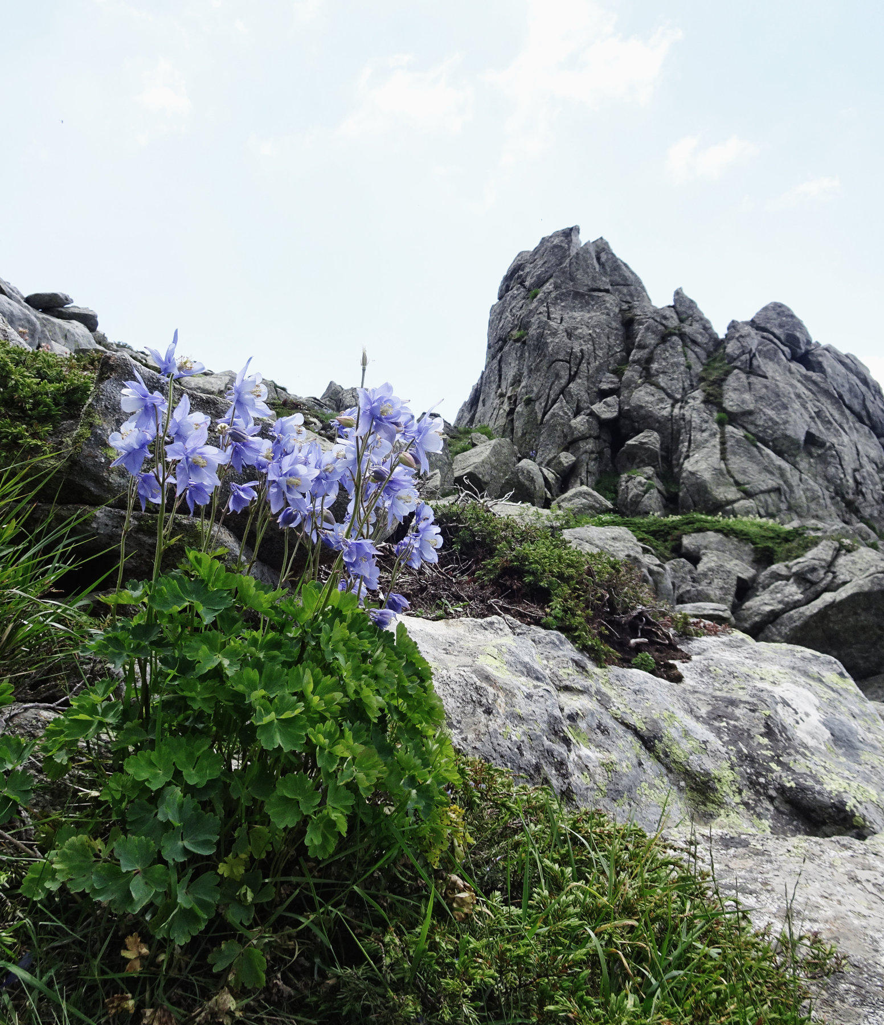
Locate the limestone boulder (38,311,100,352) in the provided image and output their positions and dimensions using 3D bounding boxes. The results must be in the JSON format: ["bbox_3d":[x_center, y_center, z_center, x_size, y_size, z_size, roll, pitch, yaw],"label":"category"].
[{"bbox_3d":[-1.691,-0.819,4.300,0.300,0.208,0.270,2,-4,-22],"label":"limestone boulder"}]

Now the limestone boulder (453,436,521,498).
[{"bbox_3d":[0.439,-0.450,9.500,0.674,0.610,0.607,0,-4,3],"label":"limestone boulder"}]

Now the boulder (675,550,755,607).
[{"bbox_3d":[1.875,0.450,6.500,0.549,0.395,0.467,-1,-4,16],"label":"boulder"}]

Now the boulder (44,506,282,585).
[{"bbox_3d":[-0.443,0.052,1.500,0.374,0.130,0.243,1,-4,-16],"label":"boulder"}]

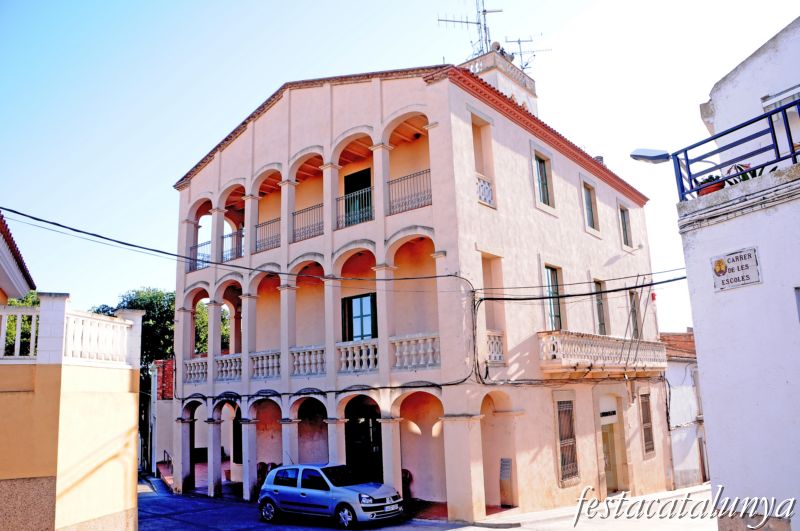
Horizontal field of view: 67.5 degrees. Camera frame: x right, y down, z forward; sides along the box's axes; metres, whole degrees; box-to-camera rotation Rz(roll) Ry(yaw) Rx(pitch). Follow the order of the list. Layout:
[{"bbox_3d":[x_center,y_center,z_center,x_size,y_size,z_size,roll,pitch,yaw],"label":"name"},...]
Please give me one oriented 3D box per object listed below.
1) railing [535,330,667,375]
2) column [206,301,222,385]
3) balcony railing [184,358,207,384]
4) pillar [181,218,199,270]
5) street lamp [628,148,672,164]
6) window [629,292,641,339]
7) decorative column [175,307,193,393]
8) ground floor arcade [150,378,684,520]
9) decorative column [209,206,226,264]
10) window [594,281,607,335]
[{"bbox_3d":[7.935,3.353,22.176,0.769,1.240,10.598,-12,-16,38],"label":"railing"},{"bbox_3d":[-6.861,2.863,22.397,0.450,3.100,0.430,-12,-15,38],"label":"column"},{"bbox_3d":[-7.750,4.033,22.860,1.570,0.942,0.220,-12,-16,38],"label":"balcony railing"},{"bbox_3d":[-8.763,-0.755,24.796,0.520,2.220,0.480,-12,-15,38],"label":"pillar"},{"bbox_3d":[3.790,-1.656,9.100,0.650,0.170,0.260,3,-7,35],"label":"street lamp"},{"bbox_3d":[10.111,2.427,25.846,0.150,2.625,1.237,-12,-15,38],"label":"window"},{"bbox_3d":[-8.623,3.352,23.823,0.644,3.218,0.408,-12,-16,38],"label":"decorative column"},{"bbox_3d":[1.655,6.819,25.059,13.600,3.900,16.200,-12,-15,38],"label":"ground floor arcade"},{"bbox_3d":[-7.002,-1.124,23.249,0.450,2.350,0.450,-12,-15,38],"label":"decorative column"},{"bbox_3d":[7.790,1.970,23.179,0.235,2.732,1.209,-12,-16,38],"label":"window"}]

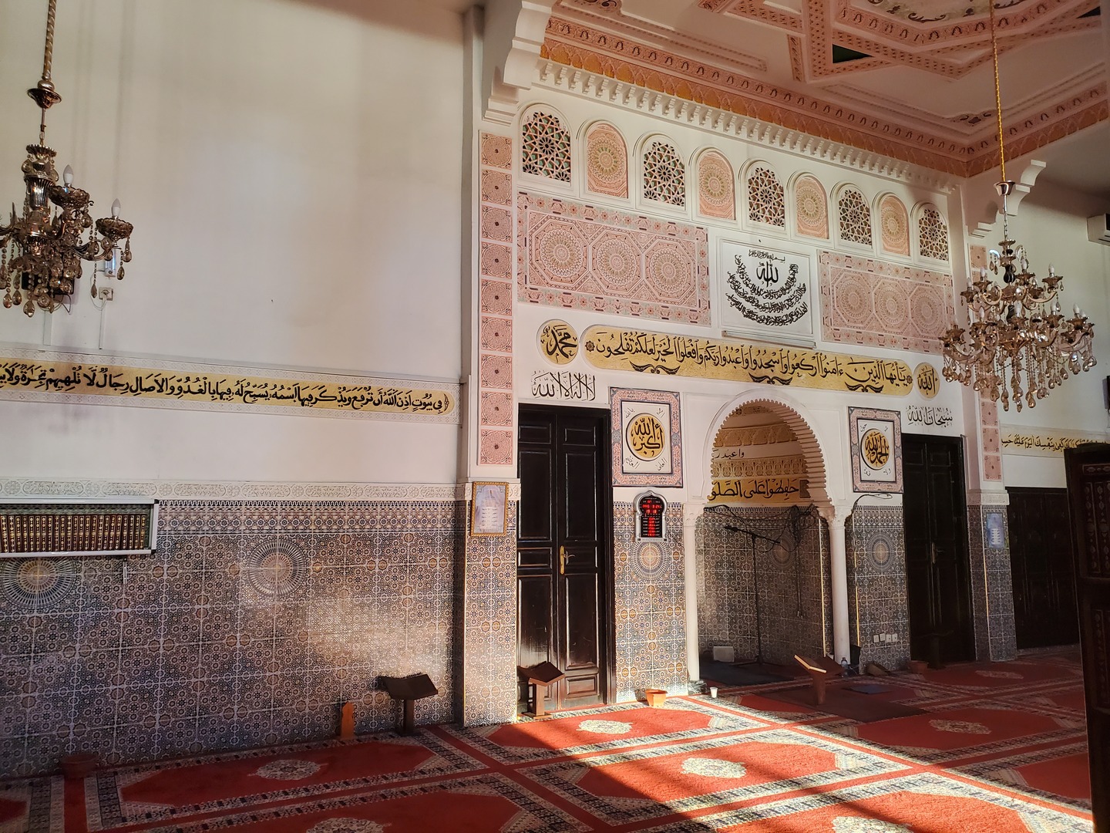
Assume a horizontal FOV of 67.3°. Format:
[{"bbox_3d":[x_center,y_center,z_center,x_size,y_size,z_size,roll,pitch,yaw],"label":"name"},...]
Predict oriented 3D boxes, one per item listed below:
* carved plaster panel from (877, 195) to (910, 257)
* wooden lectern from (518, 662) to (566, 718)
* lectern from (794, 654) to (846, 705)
[{"bbox_3d":[3.692,-2.097,9.136,0.451,0.659,0.060,3,-7,-27],"label":"carved plaster panel"},{"bbox_3d":[-0.122,2.207,6.720,0.330,0.380,0.280,4,-9,-31],"label":"wooden lectern"},{"bbox_3d":[2.255,2.256,7.118,0.320,0.380,0.270,1,-8,-11],"label":"lectern"}]

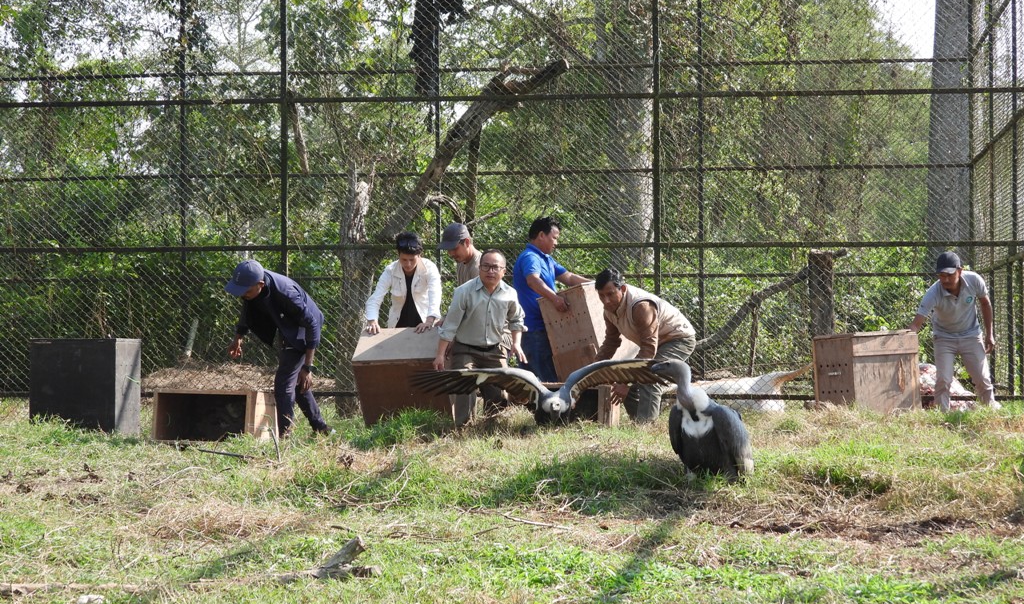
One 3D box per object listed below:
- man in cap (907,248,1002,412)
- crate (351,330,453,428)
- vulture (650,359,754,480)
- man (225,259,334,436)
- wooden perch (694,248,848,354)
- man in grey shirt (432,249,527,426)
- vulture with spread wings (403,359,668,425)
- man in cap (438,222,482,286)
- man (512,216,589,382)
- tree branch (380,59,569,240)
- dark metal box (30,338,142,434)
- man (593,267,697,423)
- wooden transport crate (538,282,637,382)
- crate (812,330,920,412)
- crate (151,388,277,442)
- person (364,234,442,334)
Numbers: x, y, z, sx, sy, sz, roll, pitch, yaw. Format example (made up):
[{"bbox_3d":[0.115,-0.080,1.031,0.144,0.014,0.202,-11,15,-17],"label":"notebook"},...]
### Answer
[{"bbox_3d":[3.383,0.261,17.000,0.680,1.290,0.580,0,-1,13],"label":"man in cap"},{"bbox_3d":[-0.723,0.535,16.201,0.680,0.600,0.440,-2,35,15],"label":"crate"},{"bbox_3d":[1.113,0.686,12.900,0.430,0.715,0.540,-1,-1,30],"label":"vulture"},{"bbox_3d":[-1.659,0.326,15.900,0.750,1.280,0.550,0,-1,-30],"label":"man"},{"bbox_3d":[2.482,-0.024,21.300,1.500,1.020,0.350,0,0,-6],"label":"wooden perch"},{"bbox_3d":[-0.227,0.263,16.000,0.660,1.300,0.600,0,0,1],"label":"man in grey shirt"},{"bbox_3d":[0.180,0.640,15.700,1.790,0.490,0.650,0,-1,-2],"label":"vulture with spread wings"},{"bbox_3d":[-0.318,0.157,17.000,0.550,1.550,0.520,0,-1,-30],"label":"man in cap"},{"bbox_3d":[0.287,0.134,17.000,0.620,1.580,0.500,0,0,18],"label":"man"},{"bbox_3d":[-0.335,-1.370,19.800,1.680,1.620,0.450,0,-1,0],"label":"tree branch"},{"bbox_3d":[-3.030,0.592,15.803,0.594,0.664,0.610,0,-1,7],"label":"dark metal box"},{"bbox_3d":[0.951,0.313,15.800,0.550,1.120,0.750,-1,-1,43],"label":"man"},{"bbox_3d":[0.581,0.227,16.582,0.475,0.660,0.447,-21,-10,42],"label":"wooden transport crate"},{"bbox_3d":[2.736,0.540,17.139,0.654,0.600,0.468,-3,0,-40],"label":"crate"},{"bbox_3d":[-2.075,0.781,15.518,0.692,0.360,0.640,0,-1,7],"label":"crate"},{"bbox_3d":[-0.836,0.193,17.100,0.600,1.500,0.520,0,-1,2],"label":"person"}]

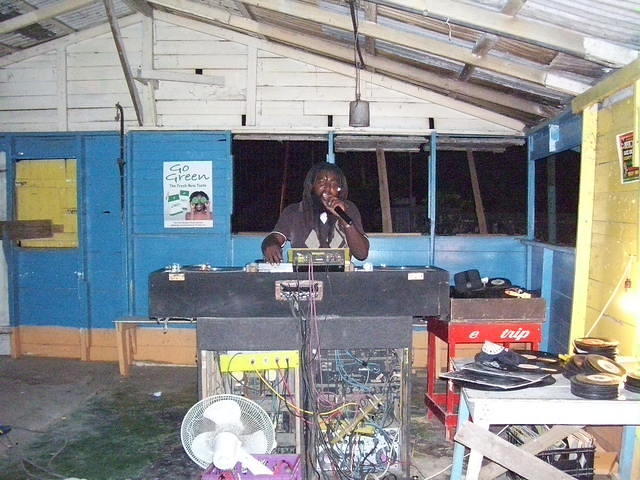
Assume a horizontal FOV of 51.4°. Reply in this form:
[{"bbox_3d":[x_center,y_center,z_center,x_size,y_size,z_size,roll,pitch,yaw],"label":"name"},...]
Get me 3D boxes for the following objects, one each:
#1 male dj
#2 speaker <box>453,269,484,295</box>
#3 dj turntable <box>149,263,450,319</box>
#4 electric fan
[{"bbox_3d":[-0.037,0.369,4.096,0.640,1.690,0.460,0,3,0],"label":"male dj"},{"bbox_3d":[0.940,0.262,4.200,0.170,0.160,0.140,0,3,-6],"label":"speaker"},{"bbox_3d":[-0.103,0.258,3.649,1.530,0.260,0.450,0,3,0],"label":"dj turntable"},{"bbox_3d":[-0.433,0.942,3.112,0.450,0.450,0.290,41,11,-12],"label":"electric fan"}]

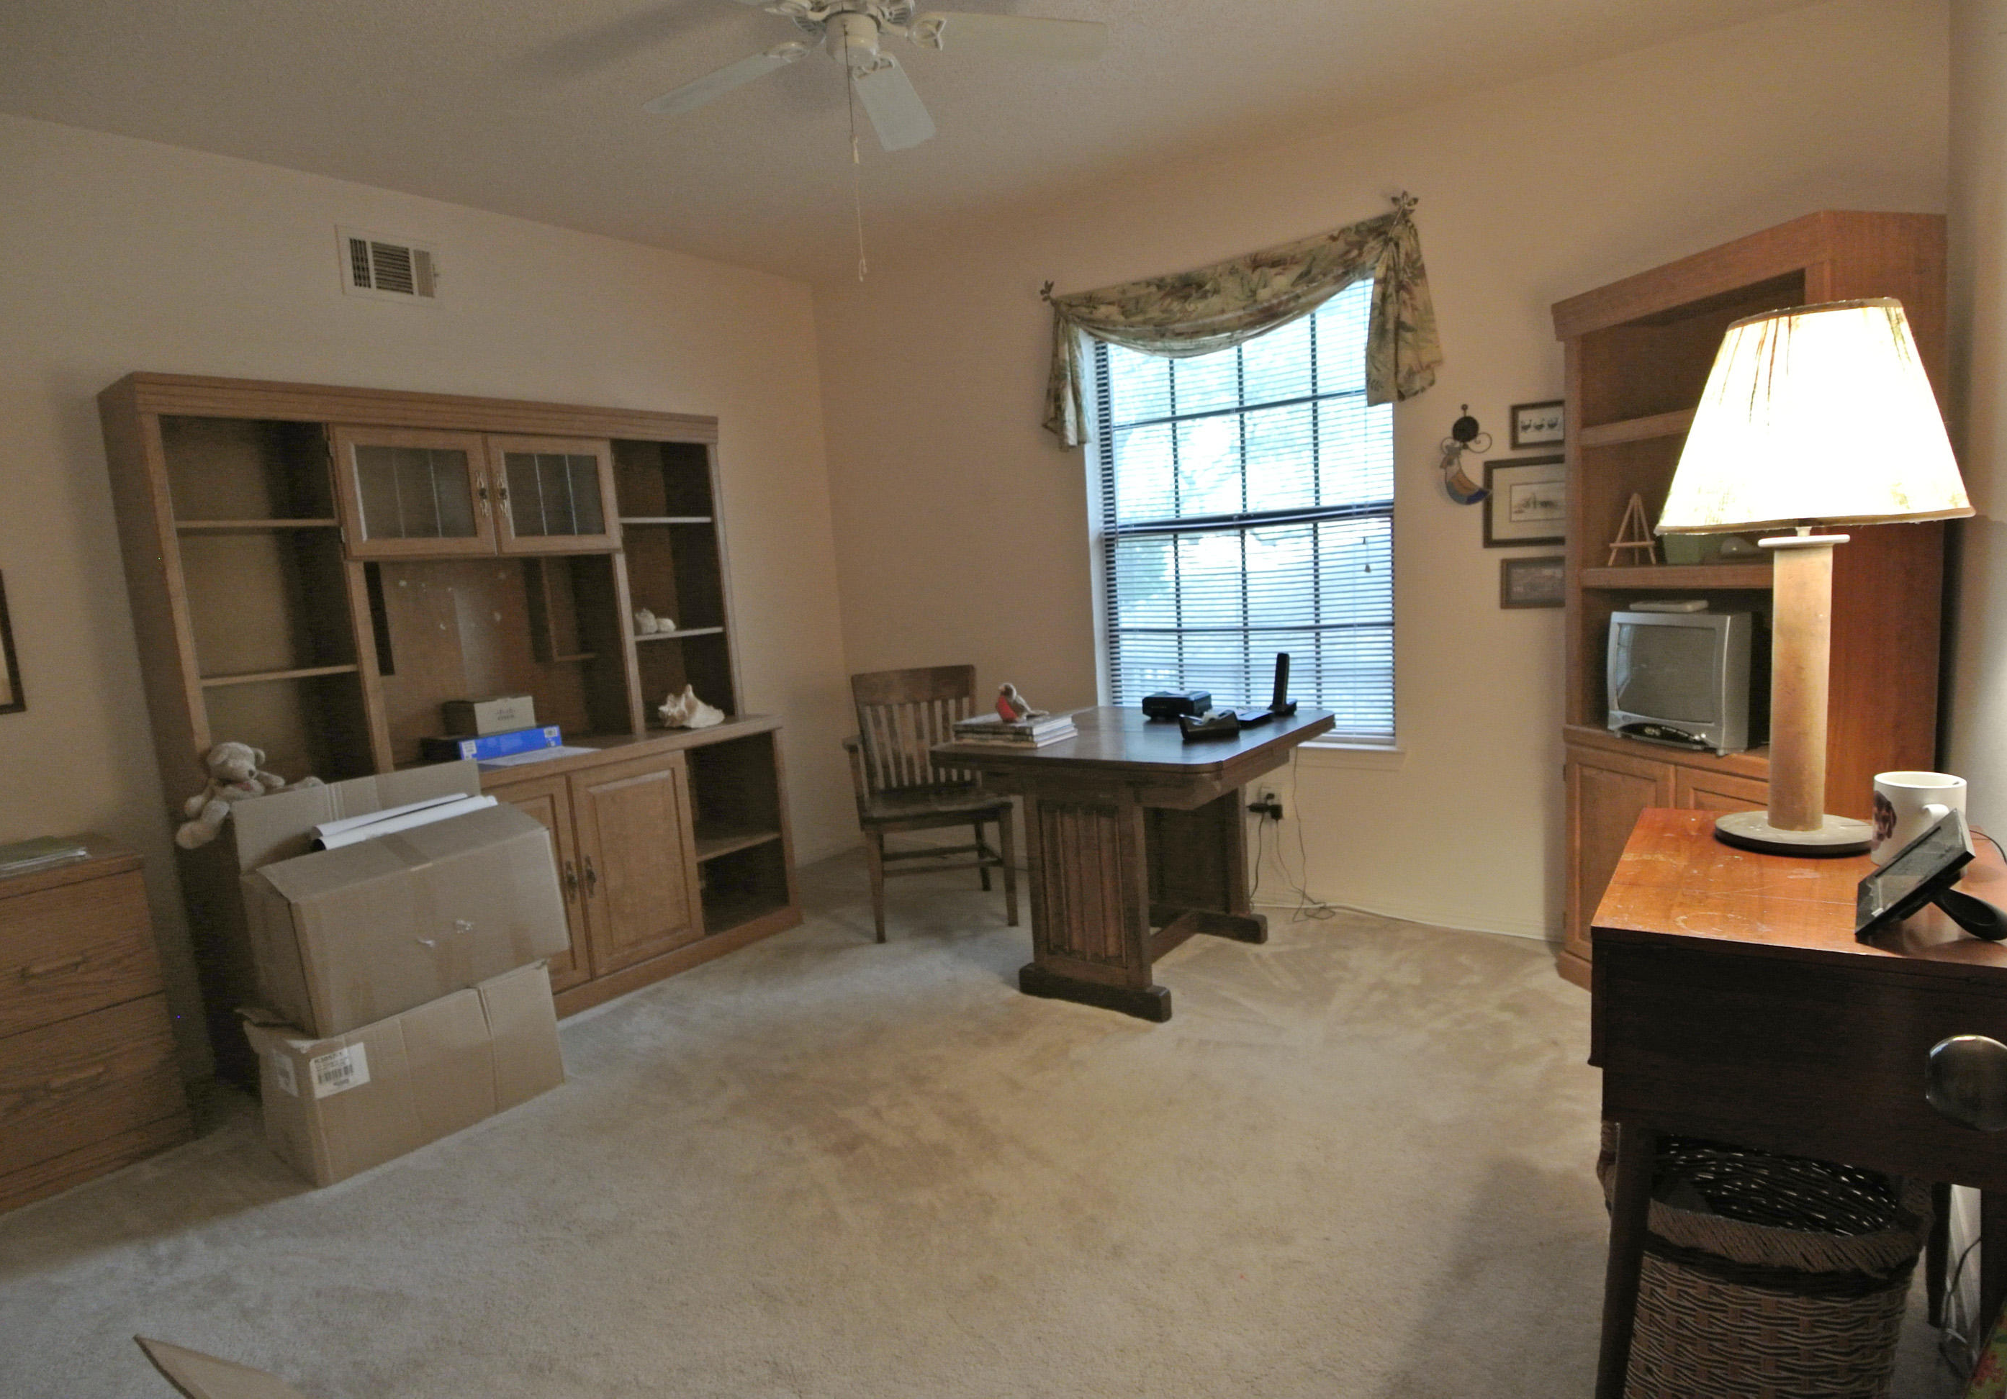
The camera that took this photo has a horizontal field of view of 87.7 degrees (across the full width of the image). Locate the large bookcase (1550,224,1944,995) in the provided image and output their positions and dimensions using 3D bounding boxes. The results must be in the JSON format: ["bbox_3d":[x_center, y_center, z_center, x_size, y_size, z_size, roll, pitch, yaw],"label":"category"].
[{"bbox_3d":[1.677,-0.088,2.420,0.322,1.818,0.781,-5,8,-9],"label":"large bookcase"}]

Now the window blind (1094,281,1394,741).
[{"bbox_3d":[0.818,-0.630,3.618,1.104,1.507,0.050,2,9,37],"label":"window blind"}]

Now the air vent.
[{"bbox_3d":[-1.797,-1.271,3.082,0.025,0.198,0.295,2,9,37],"label":"air vent"}]

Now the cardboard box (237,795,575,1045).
[{"bbox_3d":[-1.405,0.504,2.481,0.339,0.341,0.604,2,9,37],"label":"cardboard box"}]

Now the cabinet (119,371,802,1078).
[{"bbox_3d":[-1.483,0.025,3.224,0.540,1.825,1.680,2,10,35],"label":"cabinet"}]

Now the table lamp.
[{"bbox_3d":[1.027,-0.154,1.337,0.346,0.697,0.346,2,9,37],"label":"table lamp"}]

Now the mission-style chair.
[{"bbox_3d":[-0.267,0.349,3.699,0.546,0.856,0.521,-5,8,-11],"label":"mission-style chair"}]

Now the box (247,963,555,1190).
[{"bbox_3d":[-1.412,0.835,2.486,0.331,0.329,0.580,2,9,37],"label":"box"}]

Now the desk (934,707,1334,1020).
[{"bbox_3d":[0.419,0.446,3.137,0.874,0.723,0.862,2,9,37],"label":"desk"}]

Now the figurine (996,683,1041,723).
[{"bbox_3d":[0.057,0.003,3.045,0.155,0.114,0.068,-10,10,-38],"label":"figurine"}]

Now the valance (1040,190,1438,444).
[{"bbox_3d":[0.707,-1.194,3.421,1.411,0.599,0.087,2,9,37],"label":"valance"}]

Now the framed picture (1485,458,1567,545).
[{"bbox_3d":[1.520,-0.562,2.957,0.312,0.253,0.019,2,9,37],"label":"framed picture"}]

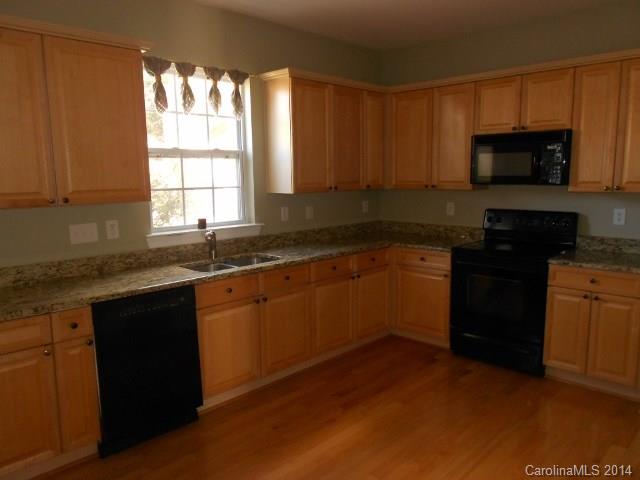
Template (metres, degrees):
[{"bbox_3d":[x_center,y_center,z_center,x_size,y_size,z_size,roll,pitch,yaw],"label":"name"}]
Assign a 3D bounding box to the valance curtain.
[{"bbox_3d":[-0.861,-1.081,3.500,0.080,0.357,0.895,7,11,44],"label":"valance curtain"}]

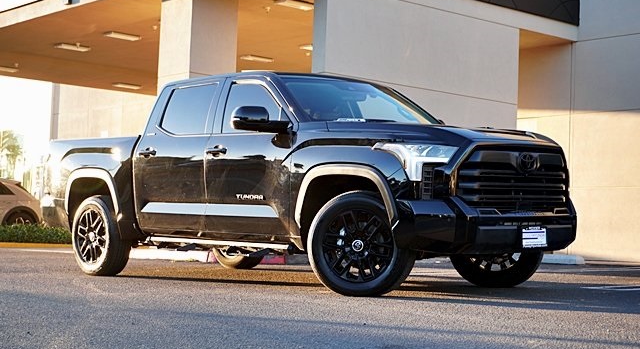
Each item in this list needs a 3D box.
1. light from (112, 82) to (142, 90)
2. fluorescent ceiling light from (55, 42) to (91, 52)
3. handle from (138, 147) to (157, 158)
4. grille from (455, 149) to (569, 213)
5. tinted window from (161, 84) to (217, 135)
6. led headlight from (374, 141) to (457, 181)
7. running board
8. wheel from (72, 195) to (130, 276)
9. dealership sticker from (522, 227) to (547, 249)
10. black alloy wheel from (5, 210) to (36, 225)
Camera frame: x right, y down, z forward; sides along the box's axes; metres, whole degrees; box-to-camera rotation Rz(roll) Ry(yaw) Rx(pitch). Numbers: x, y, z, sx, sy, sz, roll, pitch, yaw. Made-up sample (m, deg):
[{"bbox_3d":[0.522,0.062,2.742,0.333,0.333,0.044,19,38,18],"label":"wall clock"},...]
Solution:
[{"bbox_3d":[-4.721,-2.163,26.599,0.620,0.100,0.330,5,-5,-43],"label":"light"},{"bbox_3d":[-4.839,-2.488,21.249,0.620,0.100,0.330,5,-5,-43],"label":"fluorescent ceiling light"},{"bbox_3d":[-1.650,-0.208,10.361,0.070,0.075,0.260,2,-3,-43],"label":"handle"},{"bbox_3d":[1.560,0.053,8.467,1.400,0.490,0.200,2,-3,-44],"label":"grille"},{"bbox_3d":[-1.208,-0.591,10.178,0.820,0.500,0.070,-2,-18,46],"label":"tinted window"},{"bbox_3d":[0.726,-0.086,8.185,0.360,0.300,0.580,2,-3,-43],"label":"led headlight"},{"bbox_3d":[-0.920,0.616,9.579,0.130,0.080,2.030,2,-3,-43],"label":"running board"},{"bbox_3d":[-2.245,0.623,11.130,0.275,0.820,0.820,2,-3,-44],"label":"wheel"},{"bbox_3d":[1.663,0.484,8.372,0.320,0.170,0.030,2,-3,-44],"label":"dealership sticker"},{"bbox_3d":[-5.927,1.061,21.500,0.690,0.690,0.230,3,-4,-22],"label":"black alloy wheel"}]

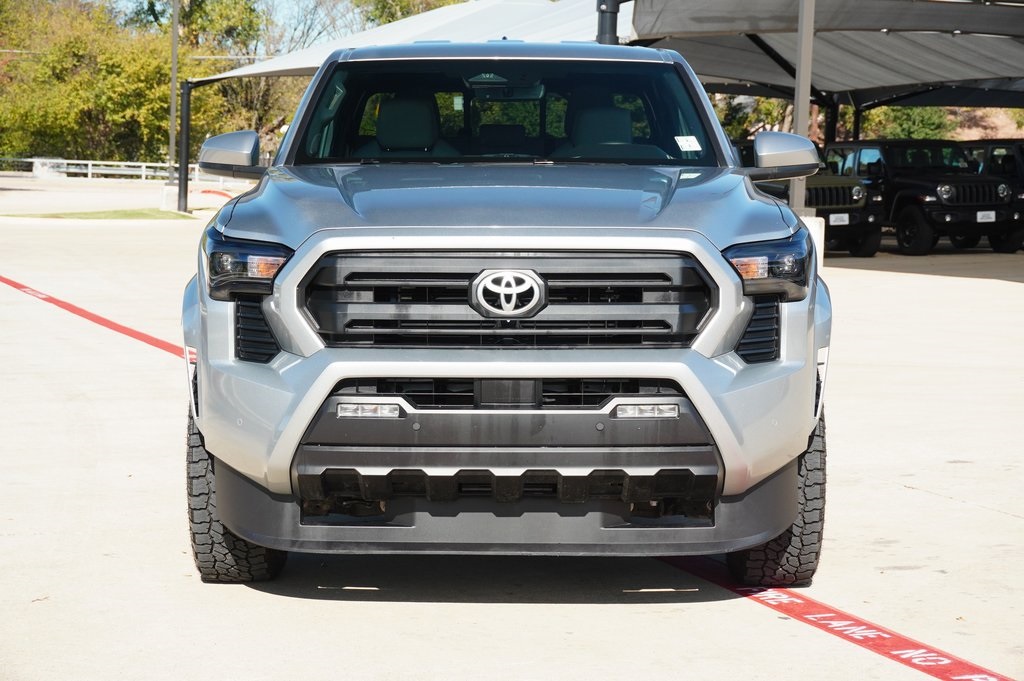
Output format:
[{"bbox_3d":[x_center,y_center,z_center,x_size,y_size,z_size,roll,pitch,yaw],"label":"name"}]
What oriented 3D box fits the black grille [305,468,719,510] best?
[{"bbox_3d":[0.004,0.407,5.630,1.110,0.115,0.100,0,5,0],"label":"black grille"}]

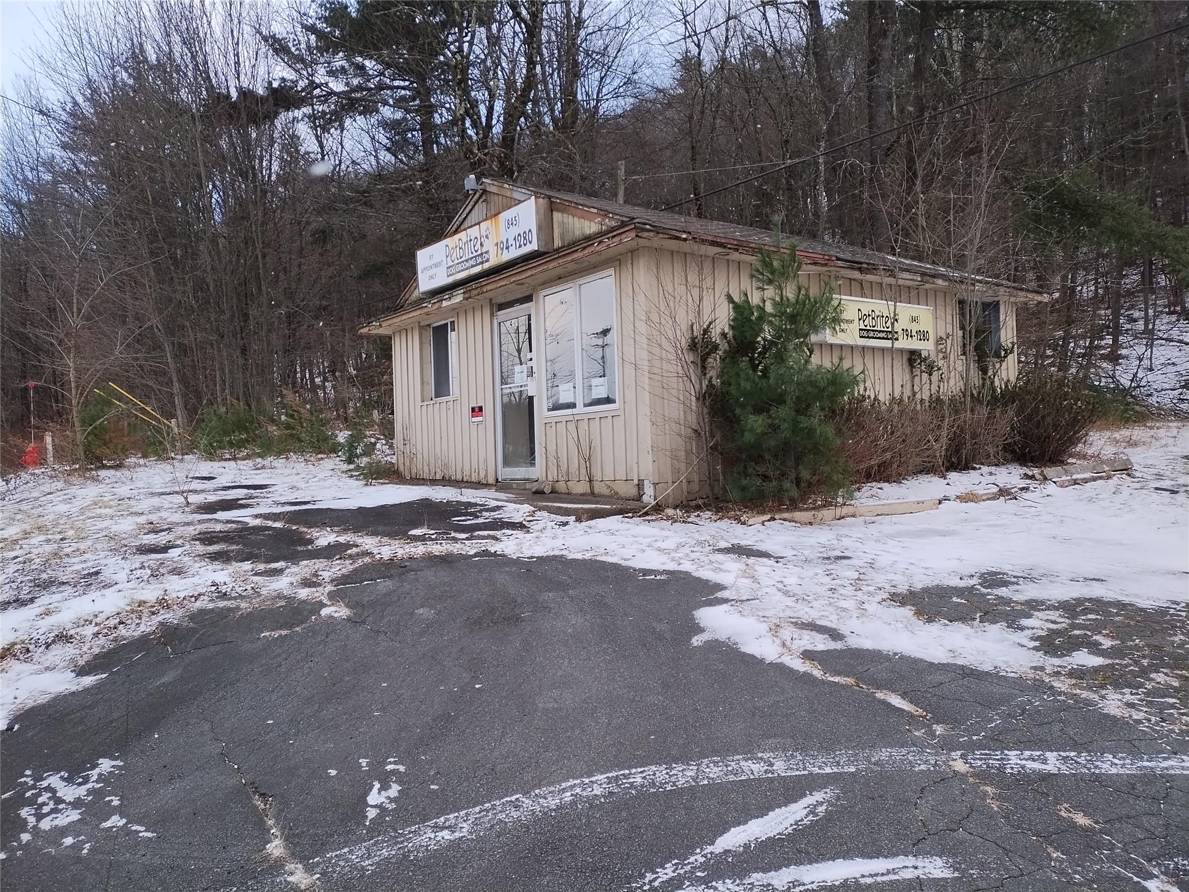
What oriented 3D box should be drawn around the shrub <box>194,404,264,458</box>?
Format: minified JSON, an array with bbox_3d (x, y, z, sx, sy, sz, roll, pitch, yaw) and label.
[{"bbox_3d":[-9.152,-0.395,21.500,1.750,1.340,1.500,-2,0,-23],"label":"shrub"}]

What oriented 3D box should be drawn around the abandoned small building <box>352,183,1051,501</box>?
[{"bbox_3d":[1.573,-1.468,13.253,7.972,4.076,6.837,-2,-1,-37],"label":"abandoned small building"}]

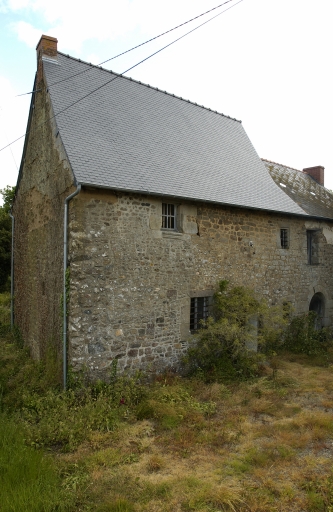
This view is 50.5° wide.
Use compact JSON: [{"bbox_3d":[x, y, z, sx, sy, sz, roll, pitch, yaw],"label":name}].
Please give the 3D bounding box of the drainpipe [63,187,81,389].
[{"bbox_3d":[-2.274,0.742,8.286,0.220,4.730,0.560,2,-3,-36],"label":"drainpipe"}]

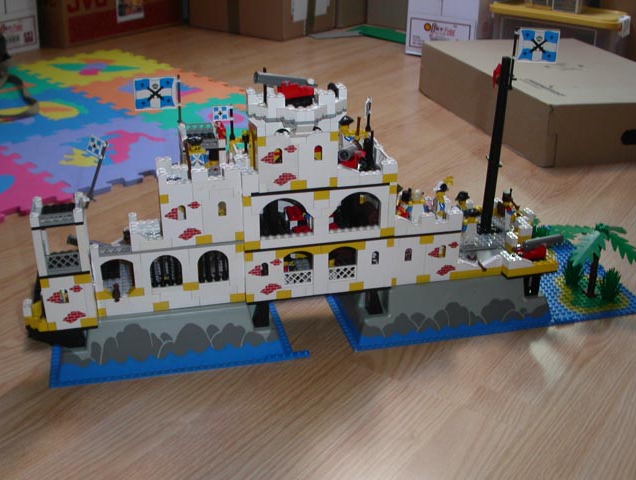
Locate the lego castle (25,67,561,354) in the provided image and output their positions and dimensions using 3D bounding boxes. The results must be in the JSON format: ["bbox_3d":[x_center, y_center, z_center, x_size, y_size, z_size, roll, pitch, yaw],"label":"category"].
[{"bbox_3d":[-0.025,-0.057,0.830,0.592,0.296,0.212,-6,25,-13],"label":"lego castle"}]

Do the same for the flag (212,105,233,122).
[{"bbox_3d":[-0.095,-0.126,0.738,0.020,0.015,0.004,-3,25,-9],"label":"flag"}]

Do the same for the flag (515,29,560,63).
[{"bbox_3d":[0.242,-0.213,0.812,0.047,0.034,0.006,5,25,9],"label":"flag"}]

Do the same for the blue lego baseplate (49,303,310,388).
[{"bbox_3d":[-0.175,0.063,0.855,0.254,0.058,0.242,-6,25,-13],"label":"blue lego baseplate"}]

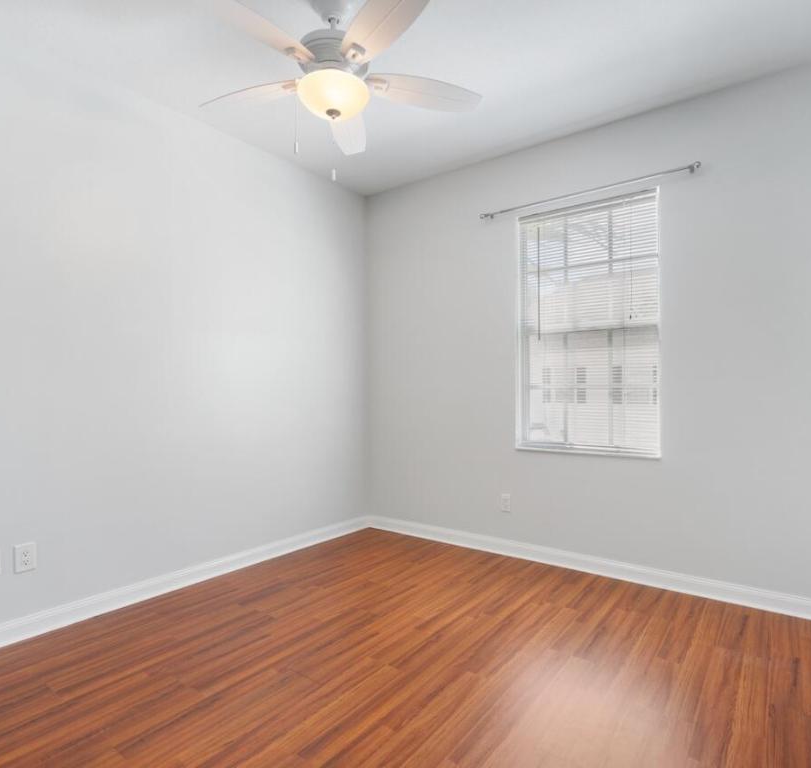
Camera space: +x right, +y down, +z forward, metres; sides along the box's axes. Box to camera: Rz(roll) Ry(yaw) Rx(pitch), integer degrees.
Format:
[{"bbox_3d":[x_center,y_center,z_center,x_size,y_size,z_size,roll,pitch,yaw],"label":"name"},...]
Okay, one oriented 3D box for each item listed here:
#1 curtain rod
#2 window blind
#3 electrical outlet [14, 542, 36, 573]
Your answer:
[{"bbox_3d":[1.073,-1.176,3.185,1.340,0.045,0.080,0,-1,37],"label":"curtain rod"},{"bbox_3d":[1.132,-0.348,3.230,0.882,1.560,0.100,0,-1,37],"label":"window blind"},{"bbox_3d":[-1.718,0.788,2.315,0.012,0.120,0.080,0,-1,37],"label":"electrical outlet"}]

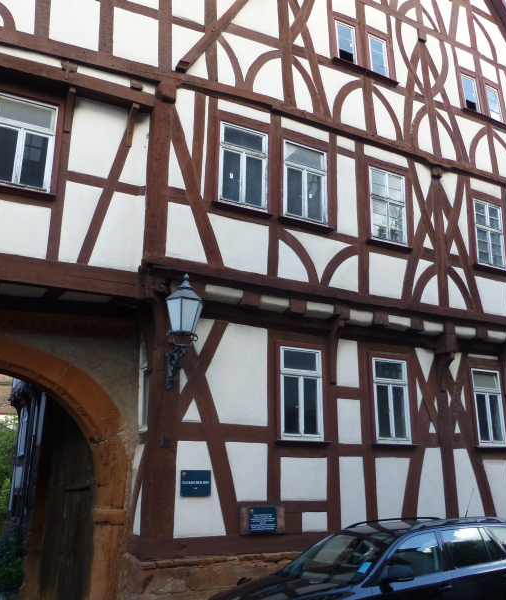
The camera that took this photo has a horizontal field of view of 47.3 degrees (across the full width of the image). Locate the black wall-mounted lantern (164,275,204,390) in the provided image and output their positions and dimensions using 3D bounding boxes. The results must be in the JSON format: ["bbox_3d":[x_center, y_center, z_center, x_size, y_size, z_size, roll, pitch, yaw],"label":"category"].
[{"bbox_3d":[-0.889,0.368,7.076,0.490,1.380,0.700,9,-17,-27],"label":"black wall-mounted lantern"}]

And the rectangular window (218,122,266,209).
[{"bbox_3d":[-0.119,-1.886,8.192,0.776,1.231,0.110,9,-17,-27],"label":"rectangular window"}]

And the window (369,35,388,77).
[{"bbox_3d":[2.179,-4.209,9.973,0.390,0.727,0.110,9,-17,-27],"label":"window"}]

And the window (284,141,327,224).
[{"bbox_3d":[0.807,-1.754,8.678,0.792,1.226,0.110,9,-17,-27],"label":"window"}]

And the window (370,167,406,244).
[{"bbox_3d":[2.219,-1.517,9.411,0.758,1.255,0.110,9,-17,-27],"label":"window"}]

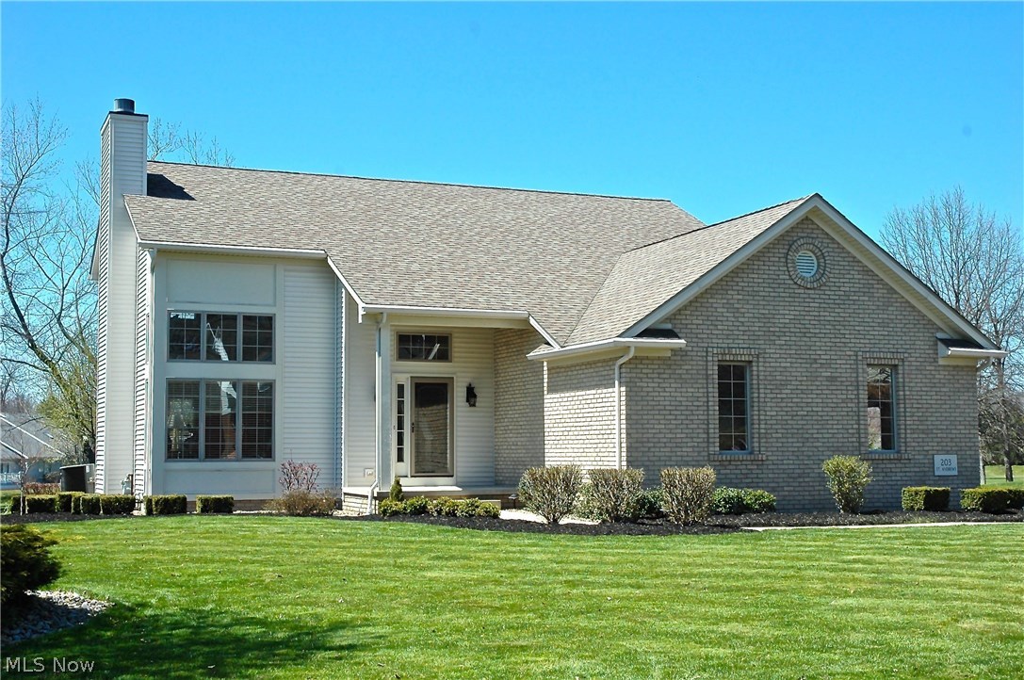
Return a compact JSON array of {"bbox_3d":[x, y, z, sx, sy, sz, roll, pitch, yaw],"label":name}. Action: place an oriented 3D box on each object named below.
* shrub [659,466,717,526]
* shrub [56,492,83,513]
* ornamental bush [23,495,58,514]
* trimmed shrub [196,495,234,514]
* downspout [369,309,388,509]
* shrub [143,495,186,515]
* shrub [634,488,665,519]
[{"bbox_3d":[2.652,2.344,19.734,0.826,0.838,0.826,0,-5,0],"label":"shrub"},{"bbox_3d":[-8.647,3.177,25.575,0.445,0.377,0.500,2,-5,-23],"label":"shrub"},{"bbox_3d":[-9.229,3.193,25.551,0.589,0.334,0.550,2,-5,-23],"label":"ornamental bush"},{"bbox_3d":[-5.651,3.145,24.882,0.610,0.323,0.550,2,-5,-23],"label":"trimmed shrub"},{"bbox_3d":[-2.504,1.340,24.022,0.330,3.650,0.450,2,-5,-23],"label":"downspout"},{"bbox_3d":[-6.482,3.070,24.431,0.709,0.350,0.550,2,-5,-23],"label":"shrub"},{"bbox_3d":[2.247,2.658,21.224,0.551,0.490,0.551,0,-5,0],"label":"shrub"}]

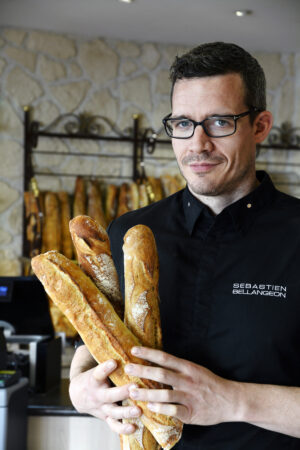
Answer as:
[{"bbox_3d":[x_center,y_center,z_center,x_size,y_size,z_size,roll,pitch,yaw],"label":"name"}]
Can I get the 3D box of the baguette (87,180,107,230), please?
[{"bbox_3d":[-0.231,-0.018,4.147,0.062,0.362,0.062,-7,-2,-28],"label":"baguette"}]

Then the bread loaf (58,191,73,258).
[{"bbox_3d":[-0.365,0.004,4.076,0.056,0.309,0.056,-3,-2,0],"label":"bread loaf"}]

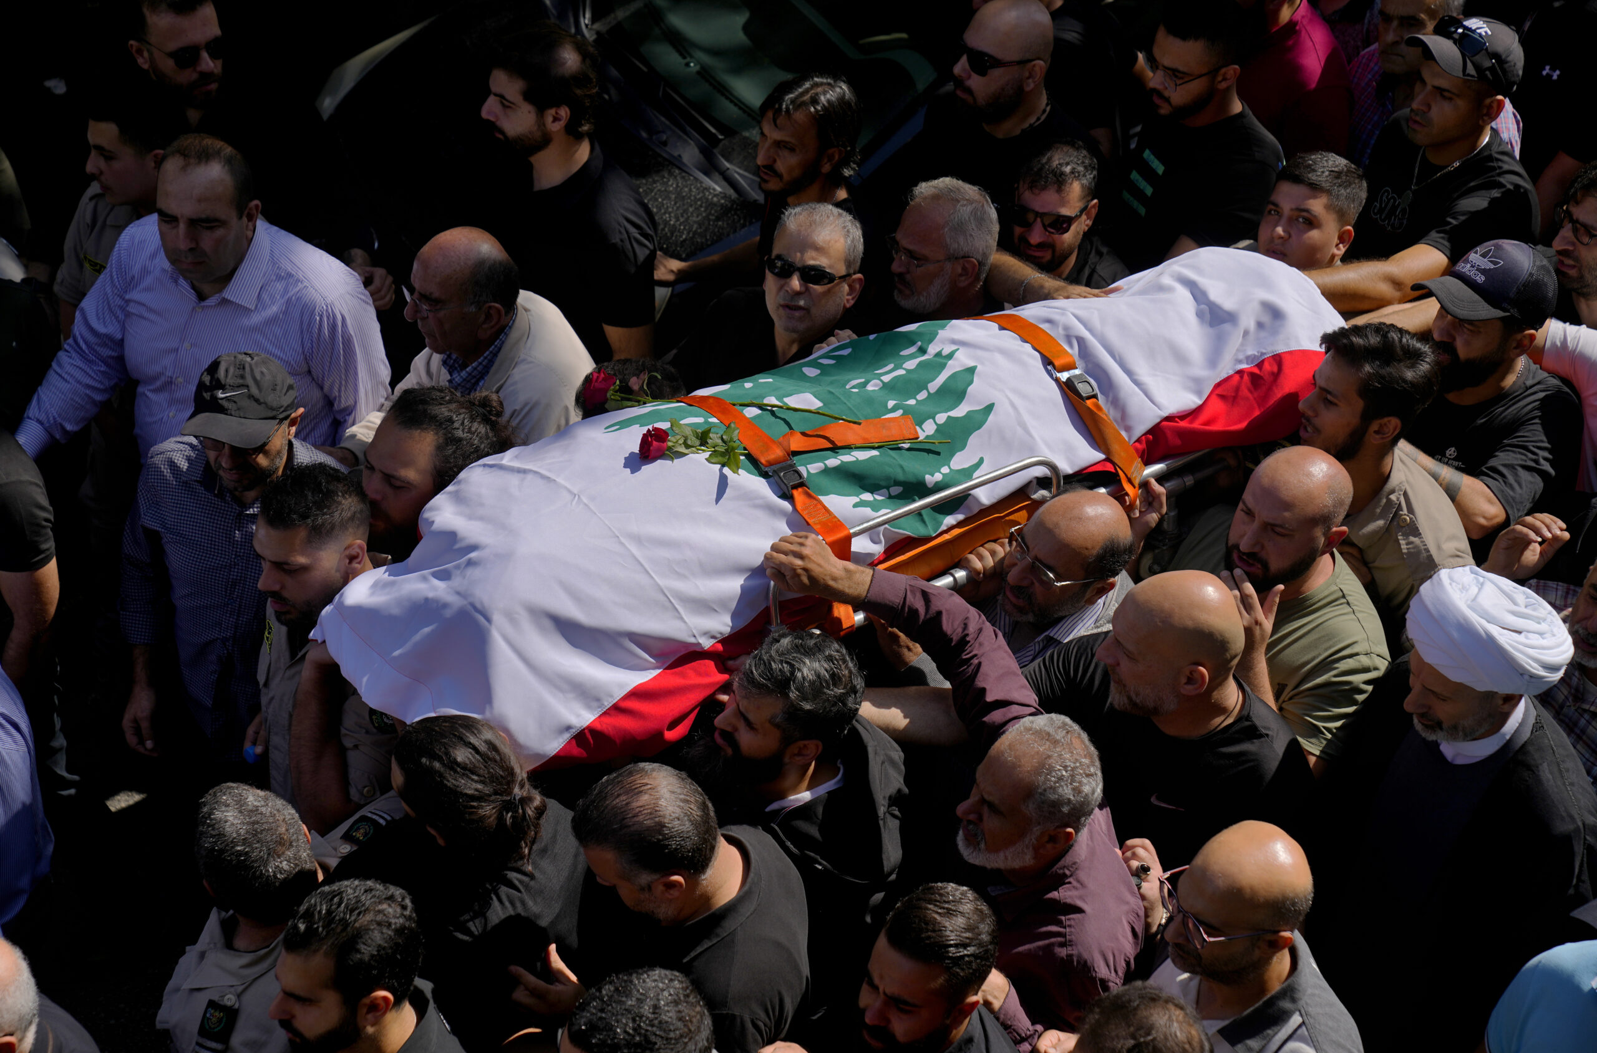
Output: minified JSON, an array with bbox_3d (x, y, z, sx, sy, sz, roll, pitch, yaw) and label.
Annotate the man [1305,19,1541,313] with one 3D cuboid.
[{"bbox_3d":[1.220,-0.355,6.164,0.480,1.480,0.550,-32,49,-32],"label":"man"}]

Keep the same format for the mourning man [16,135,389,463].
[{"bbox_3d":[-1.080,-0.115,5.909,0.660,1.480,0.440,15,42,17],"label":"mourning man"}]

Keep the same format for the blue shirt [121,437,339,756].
[{"bbox_3d":[-0.994,0.136,5.524,0.490,0.700,0.310,16,39,20],"label":"blue shirt"}]

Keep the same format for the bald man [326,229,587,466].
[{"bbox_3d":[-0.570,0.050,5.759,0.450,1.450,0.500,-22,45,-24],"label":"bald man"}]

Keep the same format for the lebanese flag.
[{"bbox_3d":[0.090,-0.099,5.034,1.860,0.420,0.540,-21,44,-23],"label":"lebanese flag"}]

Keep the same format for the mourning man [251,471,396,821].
[{"bbox_3d":[-0.743,0.618,5.262,0.420,1.740,0.520,-19,41,-24],"label":"mourning man"}]

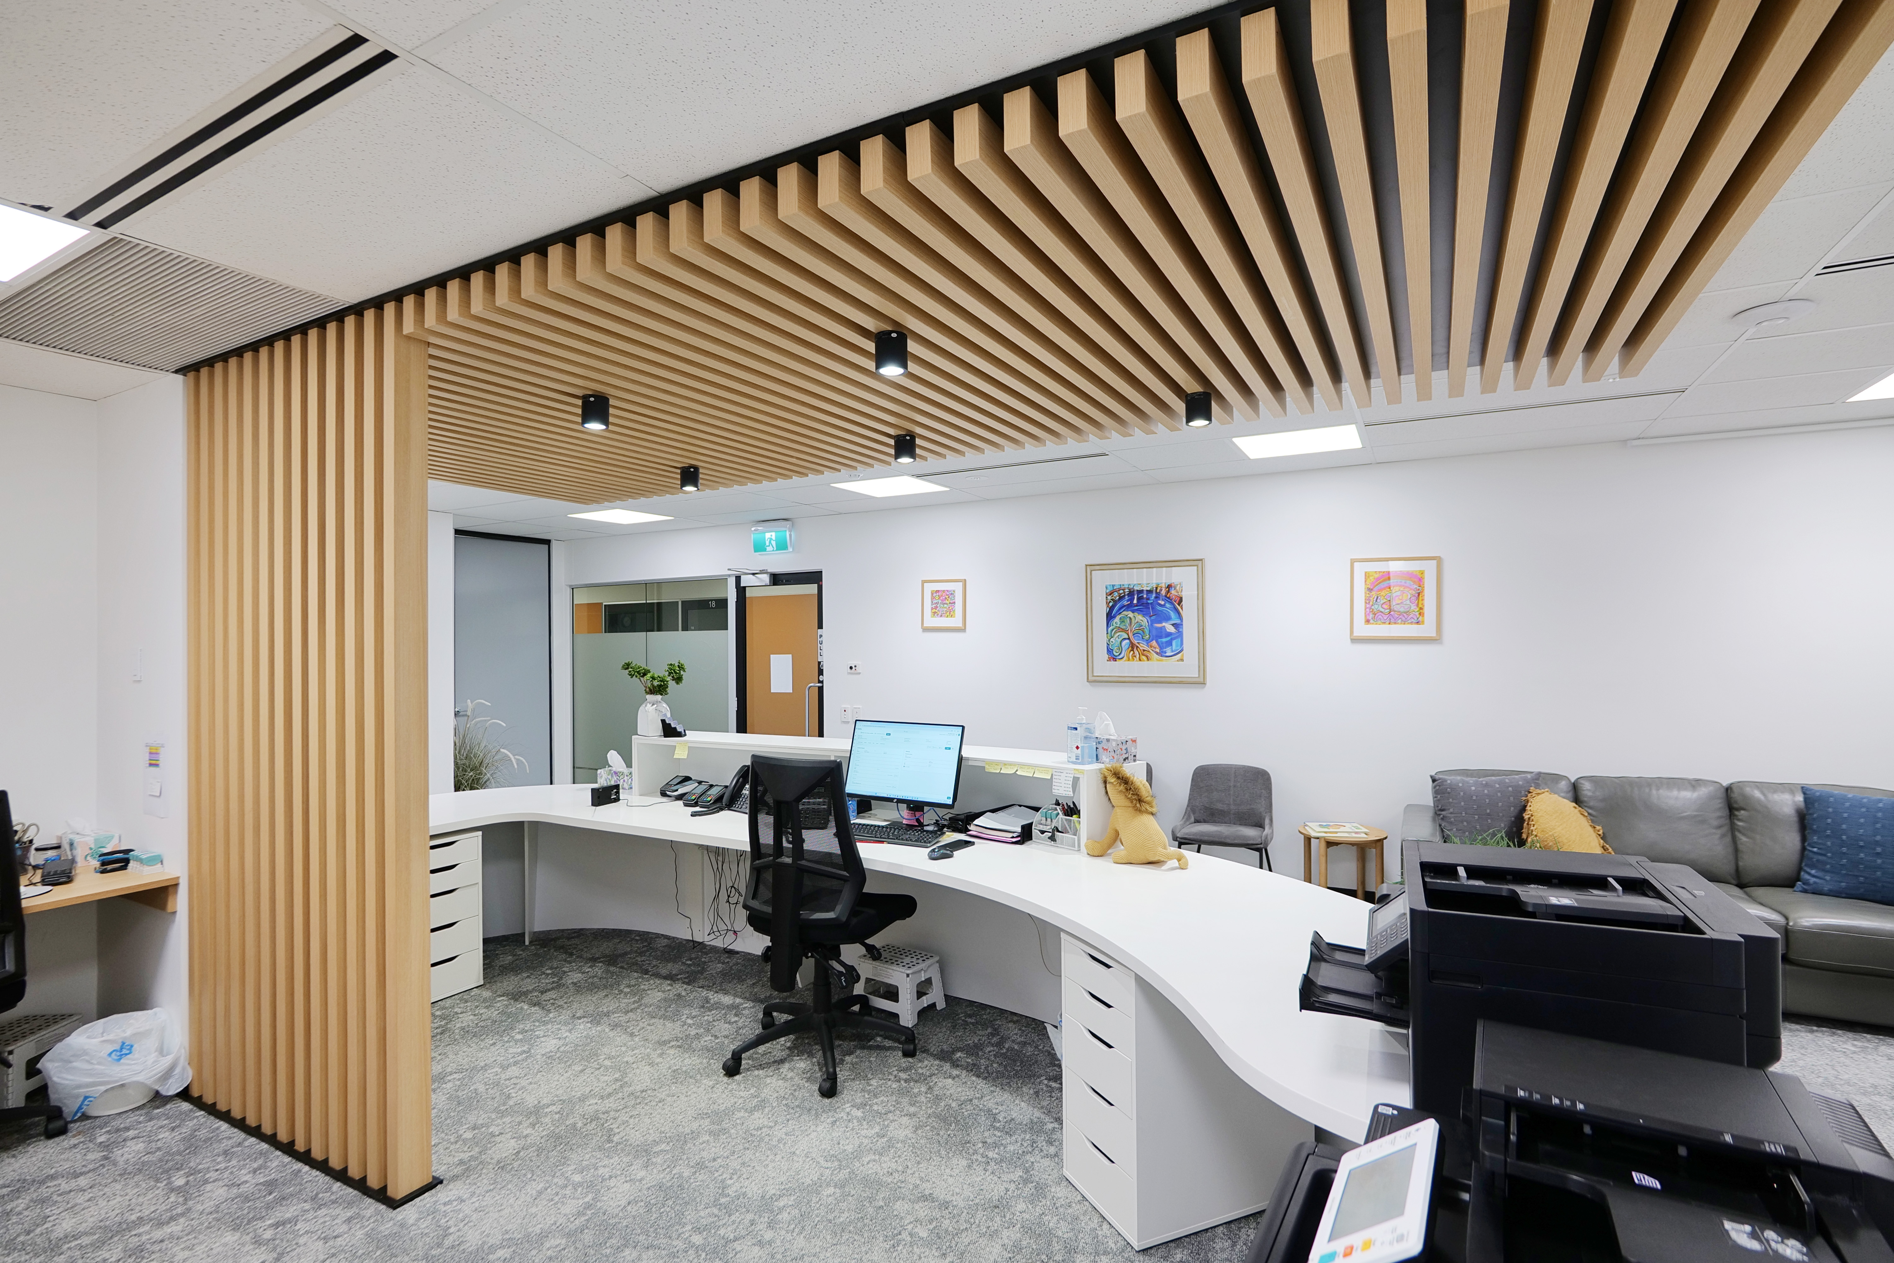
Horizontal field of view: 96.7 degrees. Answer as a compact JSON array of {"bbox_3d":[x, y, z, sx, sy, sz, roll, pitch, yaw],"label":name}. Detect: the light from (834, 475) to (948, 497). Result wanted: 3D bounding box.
[{"bbox_3d":[-0.352,-0.948,5.481,0.590,0.030,0.590,0,0,29],"label":"light"}]

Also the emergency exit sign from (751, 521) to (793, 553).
[{"bbox_3d":[-1.468,-0.794,7.074,0.355,0.260,0.110,0,0,29],"label":"emergency exit sign"}]

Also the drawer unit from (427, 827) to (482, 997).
[{"bbox_3d":[-2.445,1.249,3.796,0.580,0.700,0.360,0,0,29],"label":"drawer unit"}]

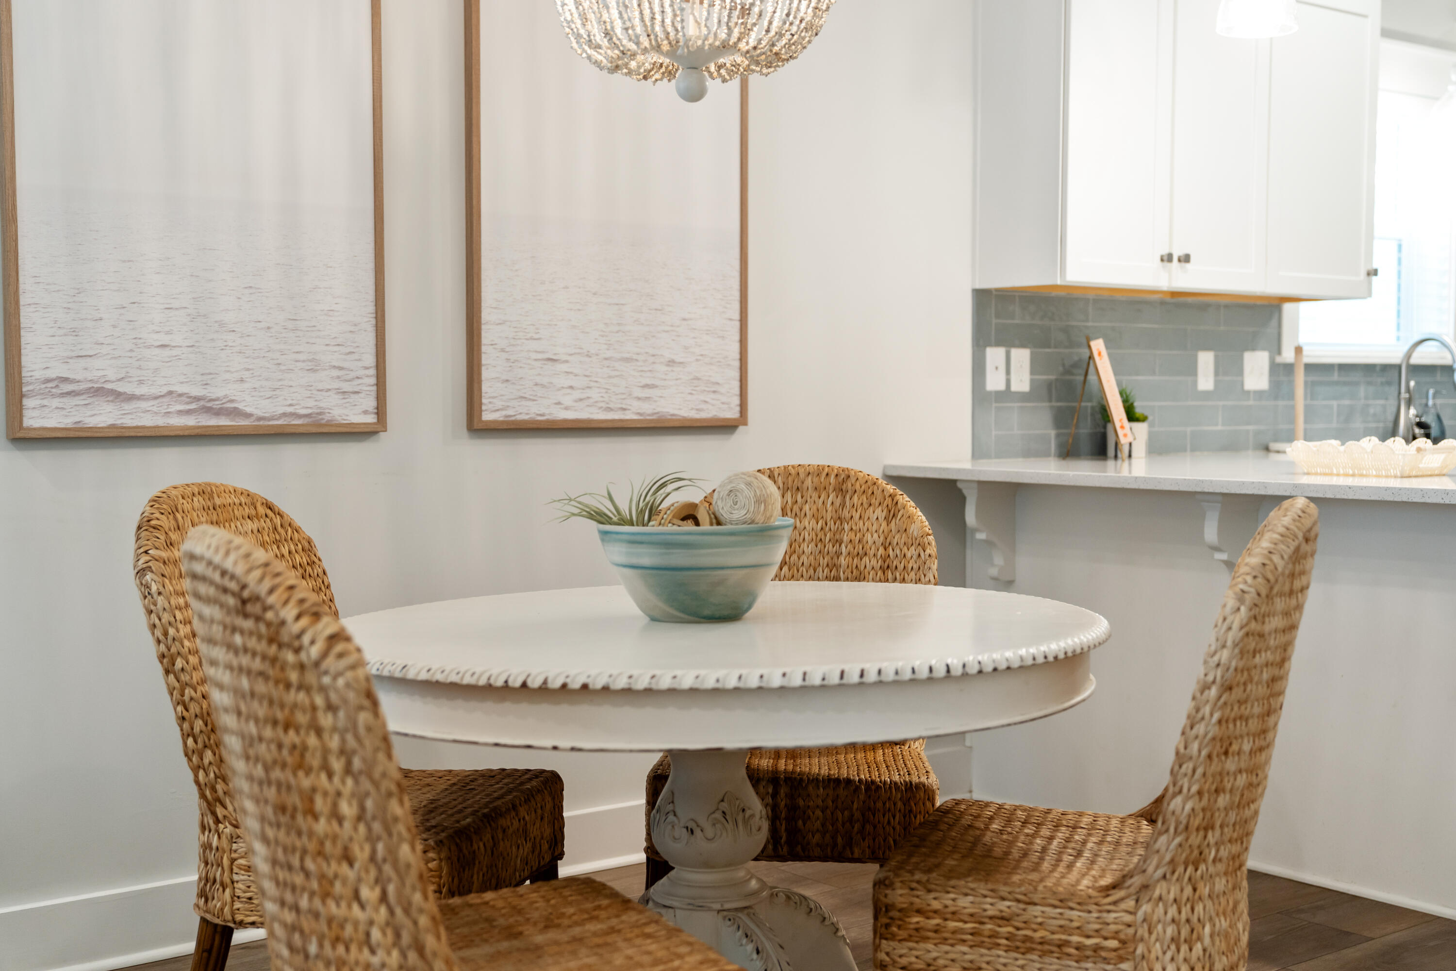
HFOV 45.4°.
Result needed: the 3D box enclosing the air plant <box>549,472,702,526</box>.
[{"bbox_3d":[-0.160,0.025,2.706,0.236,0.092,0.170,0,3,0],"label":"air plant"}]

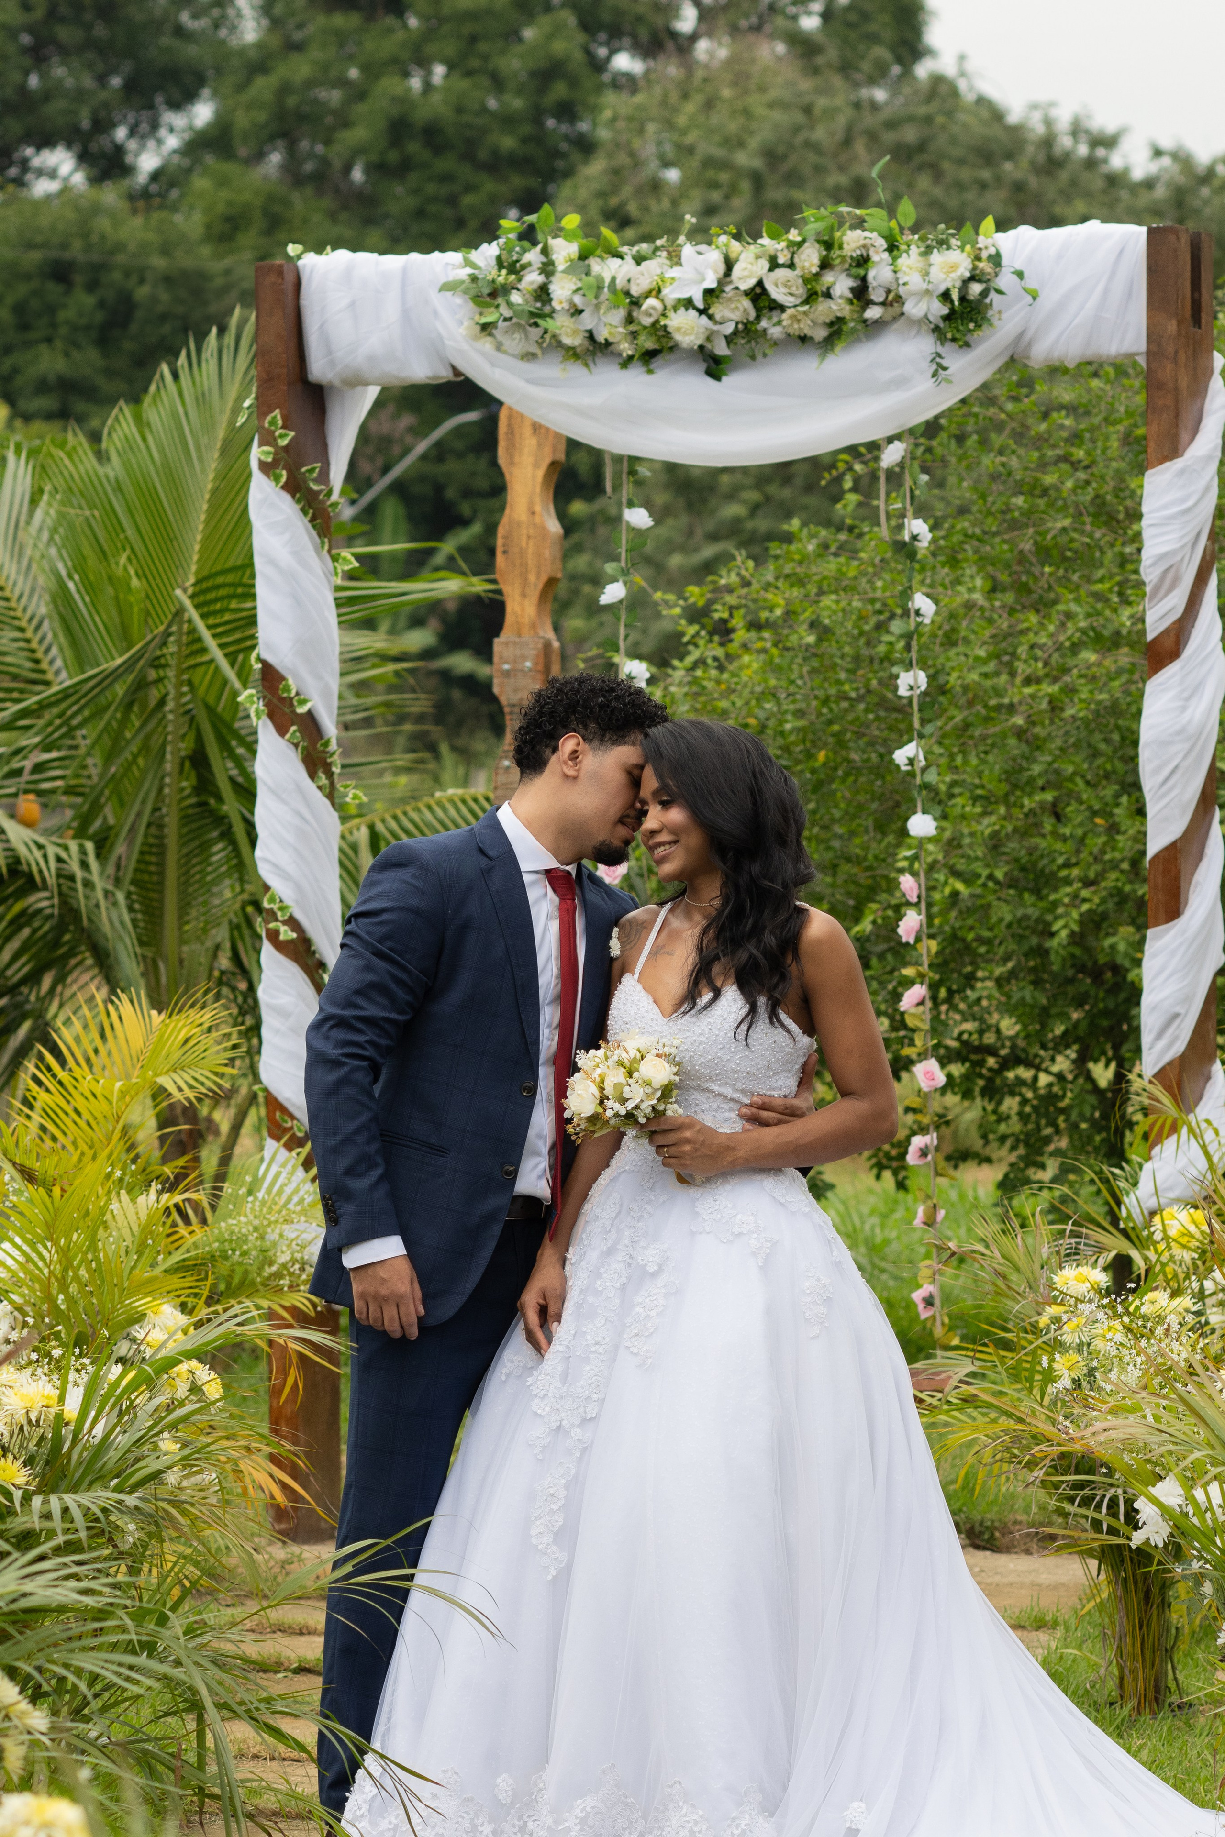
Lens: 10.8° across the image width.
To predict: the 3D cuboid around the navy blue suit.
[{"bbox_3d":[-0.182,0.581,9.450,0.540,1.490,0.420,-2,2,-44],"label":"navy blue suit"}]

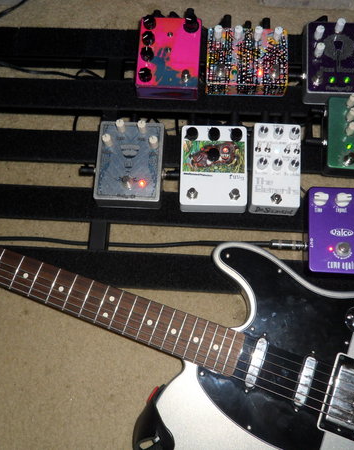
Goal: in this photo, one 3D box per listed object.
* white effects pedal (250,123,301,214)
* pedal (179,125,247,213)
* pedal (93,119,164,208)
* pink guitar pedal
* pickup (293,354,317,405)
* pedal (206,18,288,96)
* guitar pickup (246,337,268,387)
[{"bbox_3d":[0.140,-0.081,0.664,0.068,0.050,0.123,3,78,4],"label":"white effects pedal"},{"bbox_3d":[0.053,-0.082,0.670,0.095,0.048,0.120,1,77,4],"label":"pedal"},{"bbox_3d":[-0.067,-0.090,0.678,0.095,0.050,0.121,3,77,4],"label":"pedal"},{"bbox_3d":[-0.011,-0.258,0.713,0.094,0.049,0.119,3,77,4],"label":"pink guitar pedal"},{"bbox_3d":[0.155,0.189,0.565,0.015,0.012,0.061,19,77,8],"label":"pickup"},{"bbox_3d":[0.105,-0.249,0.704,0.121,0.049,0.096,2,77,4],"label":"pedal"},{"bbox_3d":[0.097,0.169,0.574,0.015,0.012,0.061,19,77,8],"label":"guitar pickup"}]

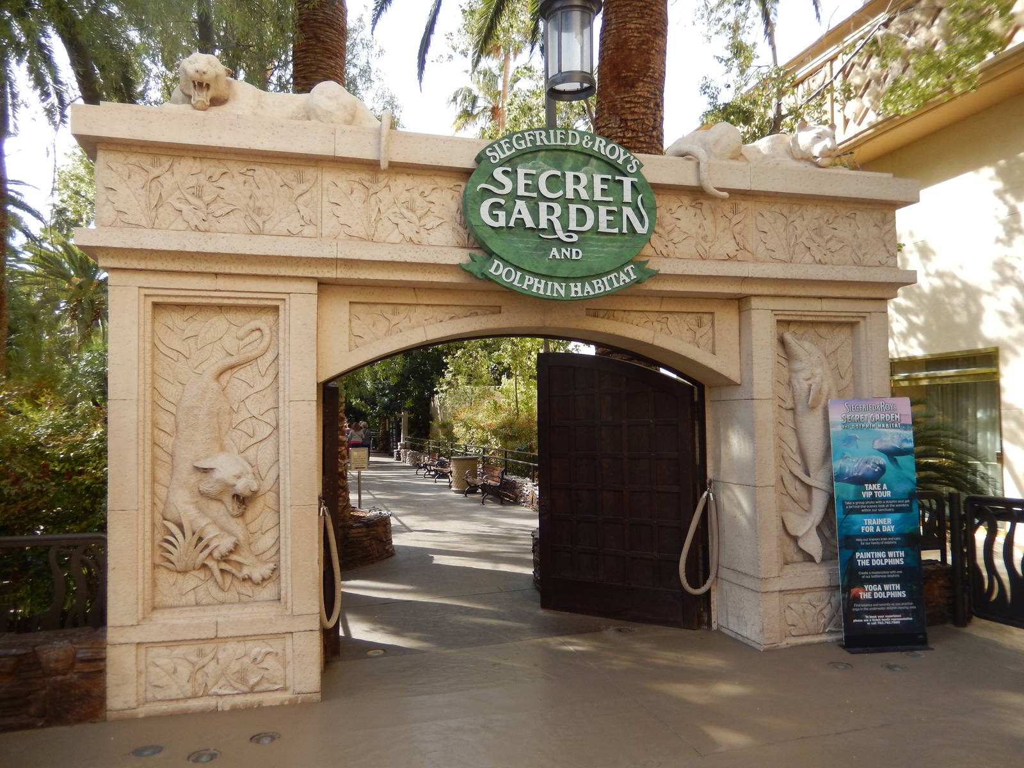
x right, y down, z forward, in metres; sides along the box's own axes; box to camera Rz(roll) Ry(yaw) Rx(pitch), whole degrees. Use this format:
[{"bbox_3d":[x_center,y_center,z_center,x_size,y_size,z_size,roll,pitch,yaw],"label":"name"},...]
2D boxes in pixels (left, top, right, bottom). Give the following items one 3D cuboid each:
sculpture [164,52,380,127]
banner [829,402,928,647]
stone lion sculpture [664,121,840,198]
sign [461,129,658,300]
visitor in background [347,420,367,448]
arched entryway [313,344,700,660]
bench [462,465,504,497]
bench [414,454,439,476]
[{"bbox_3d":[-1.531,-1.832,4.807,1.320,0.480,0.500,0,-3,-15],"label":"sculpture"},{"bbox_3d":[2.798,1.023,5.588,0.630,1.860,0.200,-1,-3,-3],"label":"banner"},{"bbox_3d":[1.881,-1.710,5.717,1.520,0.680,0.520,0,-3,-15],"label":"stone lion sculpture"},{"bbox_3d":[0.352,-1.155,4.984,1.410,1.170,0.130,0,-3,-15],"label":"sign"},{"bbox_3d":[-5.934,2.299,28.367,0.520,1.660,0.340,0,-3,-11],"label":"visitor in background"},{"bbox_3d":[0.204,0.775,5.479,3.120,2.420,0.600,0,-3,-15],"label":"arched entryway"},{"bbox_3d":[-0.604,2.170,16.232,0.600,0.750,1.850,0,-3,-15],"label":"bench"},{"bbox_3d":[-2.690,2.547,23.671,0.600,0.750,1.830,0,-3,-15],"label":"bench"}]

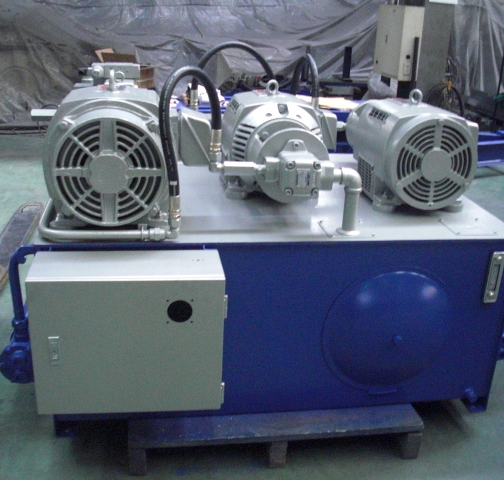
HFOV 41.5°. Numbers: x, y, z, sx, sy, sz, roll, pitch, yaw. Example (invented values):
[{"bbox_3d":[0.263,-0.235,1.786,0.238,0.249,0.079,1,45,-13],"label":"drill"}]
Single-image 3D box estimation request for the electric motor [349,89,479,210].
[{"bbox_3d":[0.578,-0.345,2.368,0.397,0.383,0.500,-1,22,-8],"label":"electric motor"}]

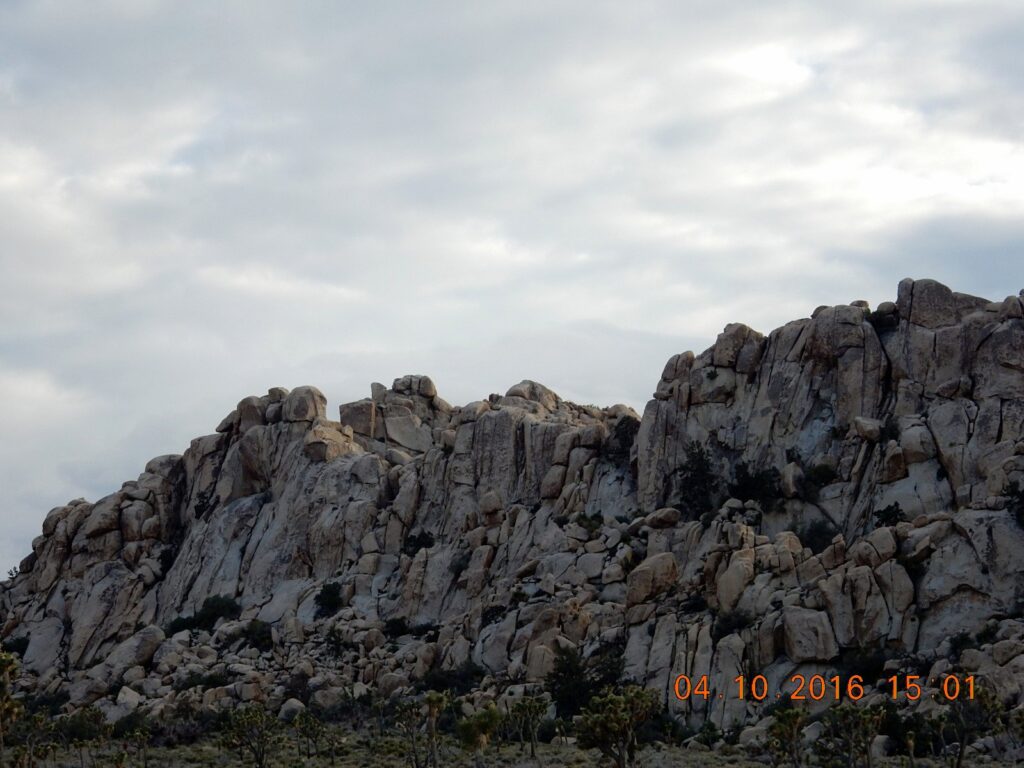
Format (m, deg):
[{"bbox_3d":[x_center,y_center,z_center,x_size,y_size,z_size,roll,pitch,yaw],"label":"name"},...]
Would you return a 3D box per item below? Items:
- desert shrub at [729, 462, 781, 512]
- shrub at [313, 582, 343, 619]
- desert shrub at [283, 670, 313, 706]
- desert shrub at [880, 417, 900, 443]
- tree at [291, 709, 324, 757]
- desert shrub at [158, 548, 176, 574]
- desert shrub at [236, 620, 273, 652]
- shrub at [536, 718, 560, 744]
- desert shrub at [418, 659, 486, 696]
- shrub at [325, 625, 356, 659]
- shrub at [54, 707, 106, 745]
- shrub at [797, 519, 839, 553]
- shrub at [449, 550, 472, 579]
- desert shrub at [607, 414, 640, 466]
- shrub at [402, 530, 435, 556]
[{"bbox_3d":[22.250,9.542,228.000,4.771,4.633,3.817,0,-8,0],"label":"desert shrub"},{"bbox_3d":[-15.129,17.948,206.000,2.490,2.980,2.110,0,-8,0],"label":"shrub"},{"bbox_3d":[-16.668,23.695,194.000,2.190,2.650,1.860,0,-8,0],"label":"desert shrub"},{"bbox_3d":[33.967,4.083,223.000,1.790,2.330,1.530,0,-8,0],"label":"desert shrub"},{"bbox_3d":[-13.513,23.274,165.000,2.125,3.155,2.019,0,-8,0],"label":"tree"},{"bbox_3d":[-31.193,16.027,225.000,1.630,2.420,1.467,0,-8,0],"label":"desert shrub"},{"bbox_3d":[-20.520,20.120,198.000,2.810,2.500,2.670,0,-8,0],"label":"desert shrub"},{"bbox_3d":[2.761,26.291,188.000,1.816,1.947,1.725,0,-8,0],"label":"shrub"},{"bbox_3d":[-4.748,23.032,195.000,5.180,2.980,3.370,0,-8,0],"label":"desert shrub"},{"bbox_3d":[-13.670,20.520,198.000,2.500,2.650,2.370,0,-8,0],"label":"shrub"},{"bbox_3d":[-28.650,22.680,165.000,3.380,2.470,2.980,0,-8,0],"label":"shrub"},{"bbox_3d":[27.427,13.624,222.000,3.484,3.184,2.962,0,-8,0],"label":"shrub"},{"bbox_3d":[-4.518,15.791,218.000,2.106,2.345,1.790,0,-8,0],"label":"shrub"},{"bbox_3d":[10.006,4.981,223.000,3.050,4.490,2.590,0,-8,0],"label":"desert shrub"},{"bbox_3d":[-8.278,14.121,220.000,2.833,2.279,2.267,0,-8,0],"label":"shrub"}]

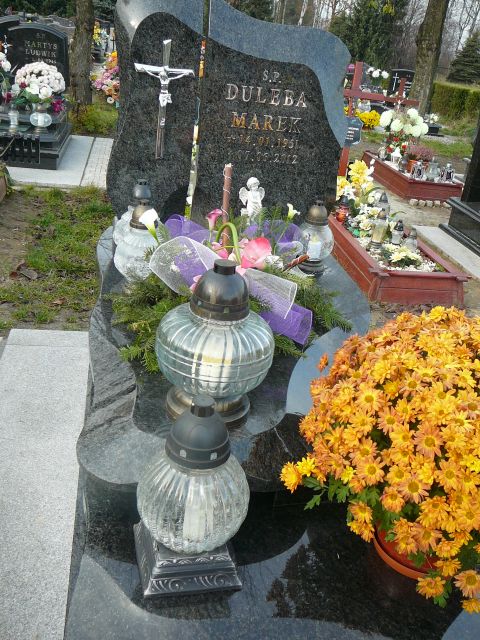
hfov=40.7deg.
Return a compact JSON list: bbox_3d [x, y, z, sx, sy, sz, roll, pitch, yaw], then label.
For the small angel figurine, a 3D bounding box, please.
[{"bbox_3d":[0.046,-0.469,2.665,0.100,0.200,0.080,3,25,-5],"label":"small angel figurine"}]

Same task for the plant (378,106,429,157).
[{"bbox_3d":[1.714,-1.994,6.909,0.440,0.490,0.400,1,26,-9],"label":"plant"}]

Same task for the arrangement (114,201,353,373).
[{"bbox_3d":[-0.017,-0.146,1.982,0.690,0.270,0.720,1,26,-9],"label":"arrangement"}]

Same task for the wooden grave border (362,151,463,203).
[{"bbox_3d":[1.759,-1.519,6.766,0.570,0.175,1.460,1,26,-9],"label":"wooden grave border"}]

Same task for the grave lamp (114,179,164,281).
[{"bbox_3d":[-0.344,-0.296,2.263,0.165,0.255,0.190,1,26,-9],"label":"grave lamp"}]

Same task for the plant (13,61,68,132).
[{"bbox_3d":[-1.943,-2.143,6.293,0.500,0.580,0.460,1,26,-9],"label":"plant"}]

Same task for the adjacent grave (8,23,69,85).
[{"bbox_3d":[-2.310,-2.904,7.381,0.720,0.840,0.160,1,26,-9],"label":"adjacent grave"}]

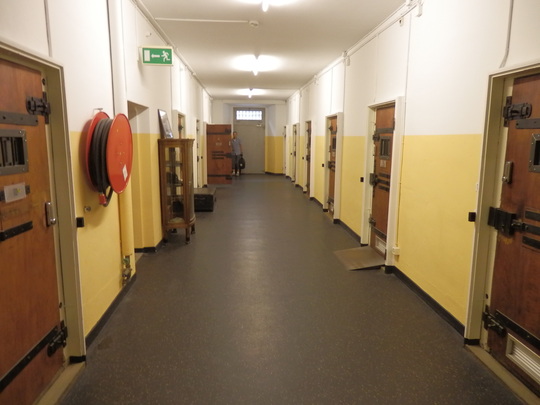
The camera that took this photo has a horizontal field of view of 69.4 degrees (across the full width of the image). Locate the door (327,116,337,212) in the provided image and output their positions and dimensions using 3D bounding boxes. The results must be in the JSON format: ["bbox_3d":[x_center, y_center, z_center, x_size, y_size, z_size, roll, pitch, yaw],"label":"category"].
[{"bbox_3d":[1.324,-0.699,7.732,0.090,1.960,0.840,0,10,-4],"label":"door"}]

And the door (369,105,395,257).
[{"bbox_3d":[1.521,-0.266,5.136,0.090,1.960,0.840,0,10,-4],"label":"door"}]

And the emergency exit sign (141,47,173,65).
[{"bbox_3d":[-1.362,-1.770,4.712,0.380,0.205,0.070,0,10,-4],"label":"emergency exit sign"}]

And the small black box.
[{"bbox_3d":[-1.498,-0.064,8.777,0.540,0.355,1.000,0,10,-4],"label":"small black box"}]

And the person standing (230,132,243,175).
[{"bbox_3d":[-1.328,-1.911,15.494,0.500,1.750,0.320,0,10,-4],"label":"person standing"}]

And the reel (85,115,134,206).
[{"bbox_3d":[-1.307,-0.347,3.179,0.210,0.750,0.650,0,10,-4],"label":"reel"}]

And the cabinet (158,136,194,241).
[{"bbox_3d":[-1.385,-0.197,6.047,0.460,1.540,0.680,0,10,-4],"label":"cabinet"}]

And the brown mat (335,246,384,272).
[{"bbox_3d":[1.169,0.720,5.084,0.520,0.080,0.780,0,10,-4],"label":"brown mat"}]

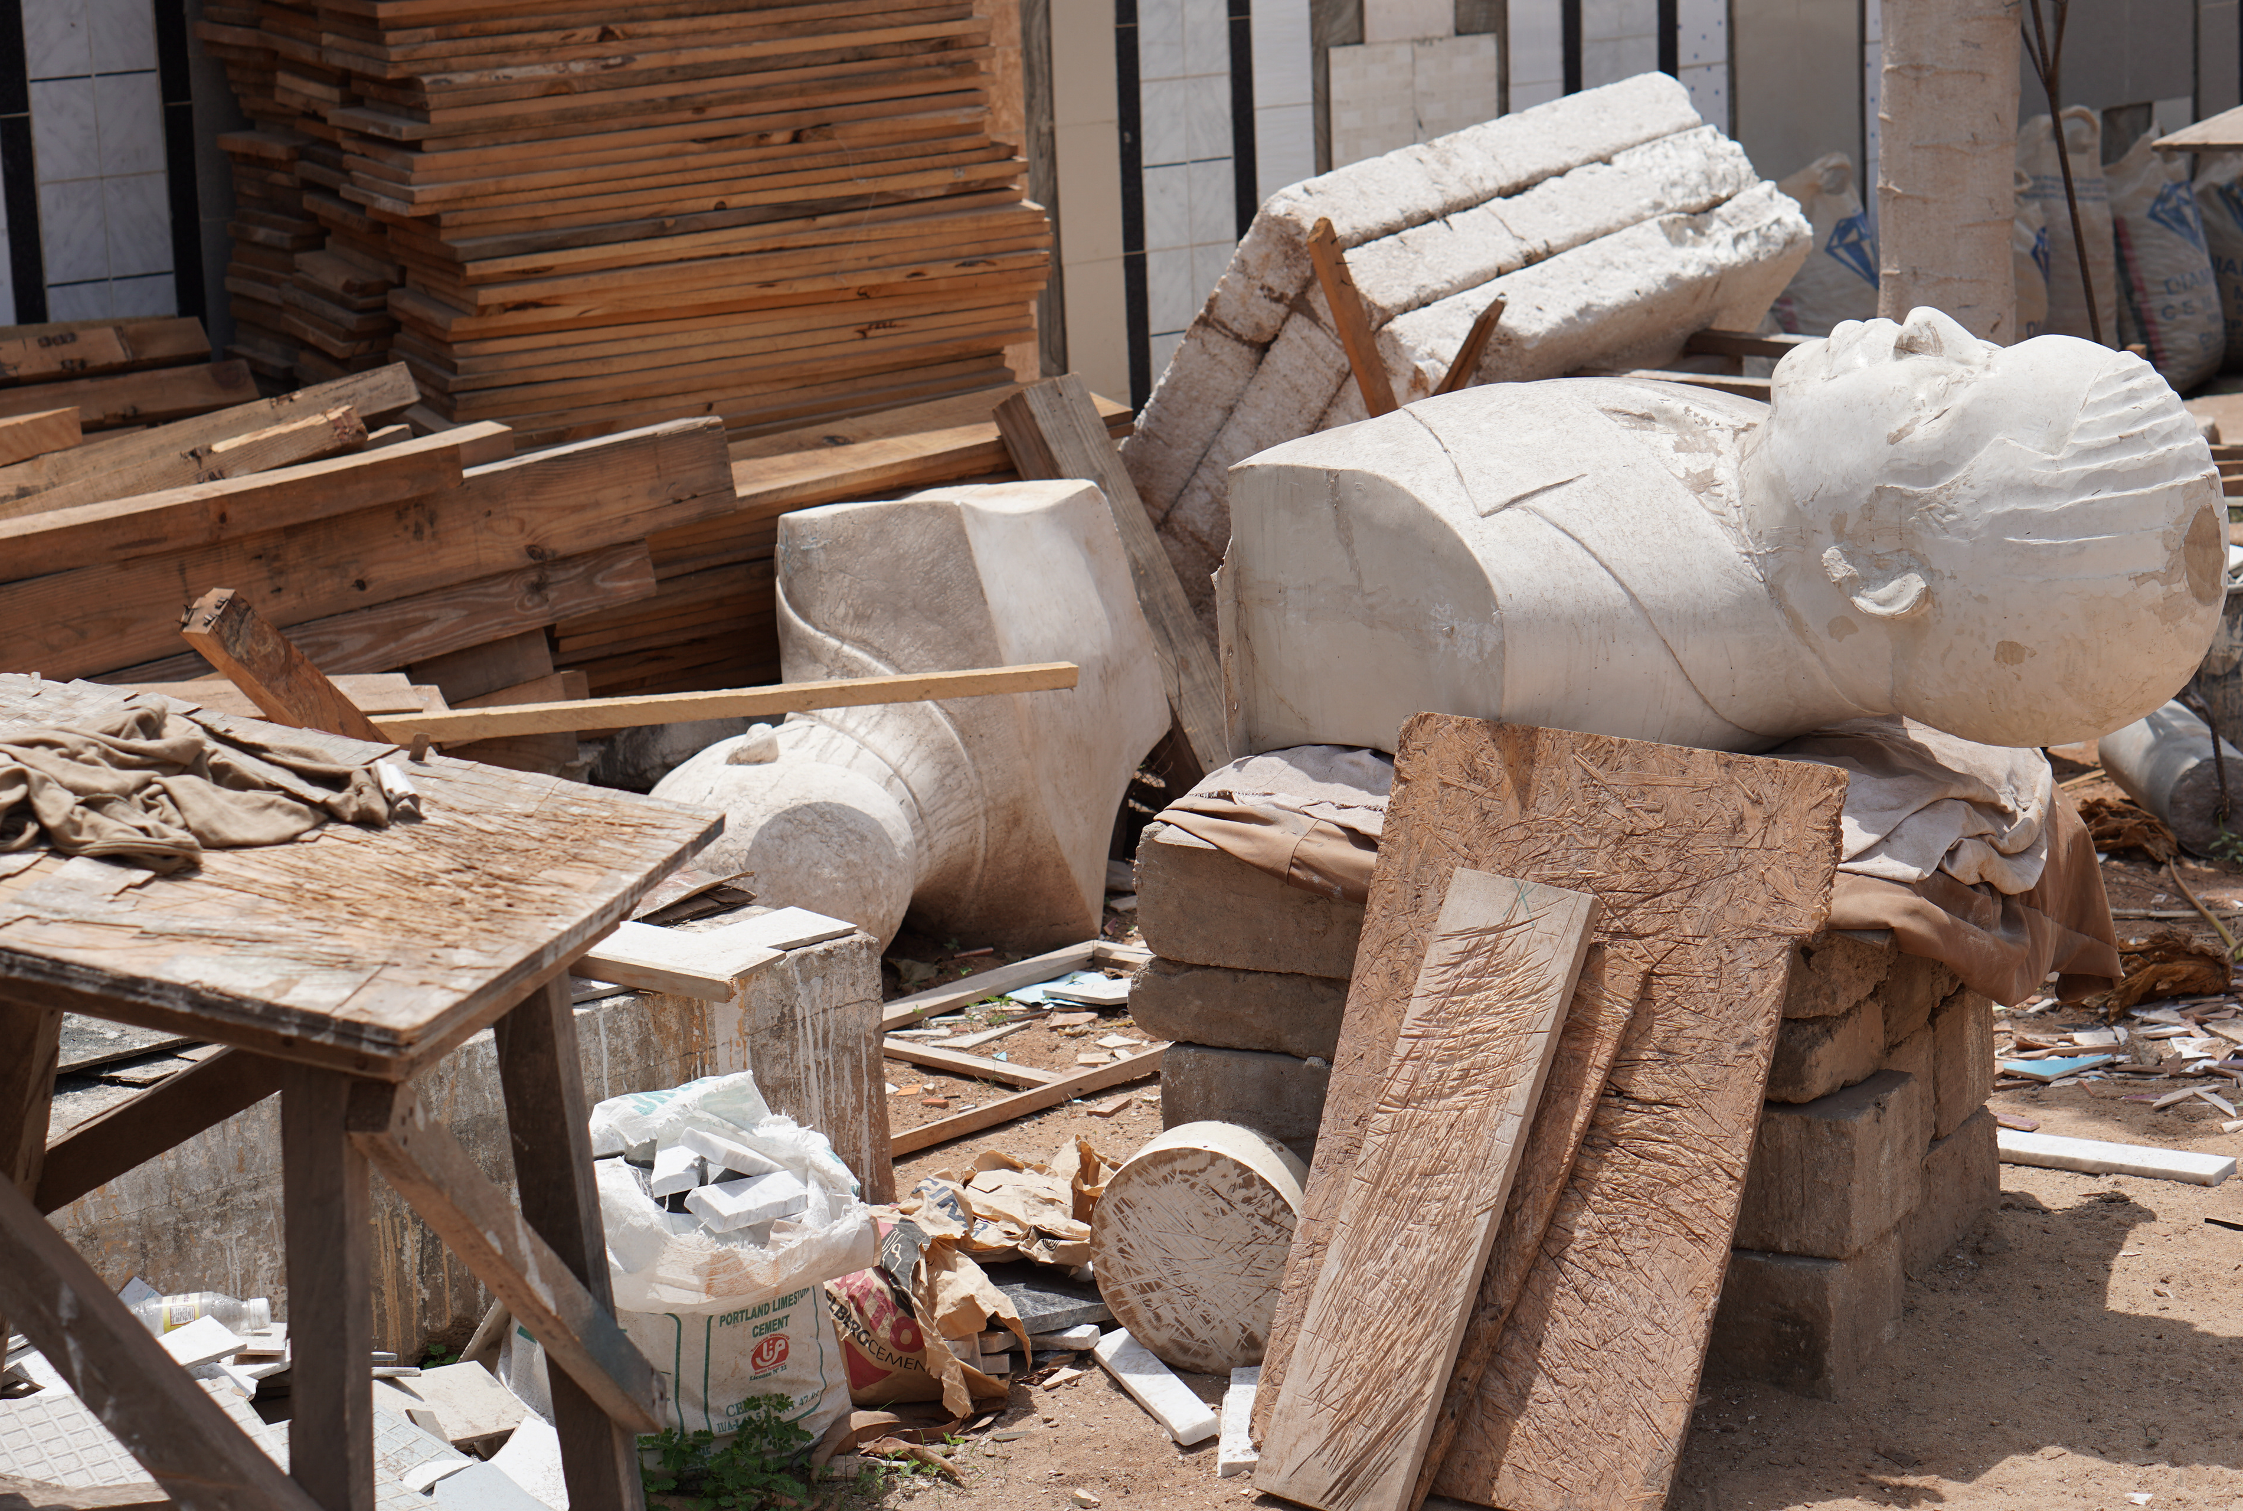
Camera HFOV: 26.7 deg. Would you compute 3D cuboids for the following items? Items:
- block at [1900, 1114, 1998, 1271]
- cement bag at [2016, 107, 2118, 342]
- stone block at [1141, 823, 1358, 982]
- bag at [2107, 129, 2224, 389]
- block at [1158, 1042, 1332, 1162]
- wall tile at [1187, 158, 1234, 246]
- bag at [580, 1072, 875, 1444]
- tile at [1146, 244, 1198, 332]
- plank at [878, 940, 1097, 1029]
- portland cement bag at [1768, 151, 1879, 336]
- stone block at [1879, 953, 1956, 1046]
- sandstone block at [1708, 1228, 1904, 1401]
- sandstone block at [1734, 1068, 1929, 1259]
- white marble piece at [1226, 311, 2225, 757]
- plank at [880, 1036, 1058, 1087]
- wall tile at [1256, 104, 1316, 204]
[{"bbox_3d":[0.813,0.500,5.648,0.405,0.155,0.260,5,14,30],"label":"block"},{"bbox_3d":[2.735,-1.479,13.621,0.360,0.780,0.260,-10,14,-31],"label":"cement bag"},{"bbox_3d":[0.239,0.166,5.615,0.400,0.142,0.200,5,14,30],"label":"stone block"},{"bbox_3d":[3.084,-1.469,13.905,0.365,0.750,0.260,-10,14,-31],"label":"bag"},{"bbox_3d":[0.271,0.411,5.653,0.400,0.152,0.200,5,14,30],"label":"block"},{"bbox_3d":[0.226,-1.371,11.714,0.147,0.208,0.012,-12,16,-40],"label":"wall tile"},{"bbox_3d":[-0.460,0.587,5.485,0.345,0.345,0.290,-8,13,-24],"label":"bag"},{"bbox_3d":[0.123,-1.144,11.664,0.147,0.208,0.012,-12,16,-40],"label":"tile"},{"bbox_3d":[-0.242,0.362,7.296,0.052,0.022,0.546,8,16,40],"label":"plank"},{"bbox_3d":[1.957,-1.292,12.965,0.380,0.750,0.260,-10,14,-31],"label":"portland cement bag"},{"bbox_3d":[0.839,0.264,5.769,0.290,0.140,0.190,5,14,32],"label":"stone block"},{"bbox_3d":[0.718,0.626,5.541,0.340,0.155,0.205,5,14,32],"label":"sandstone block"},{"bbox_3d":[0.687,0.452,5.416,0.400,0.152,0.200,5,14,30],"label":"sandstone block"},{"bbox_3d":[0.727,-0.272,5.699,1.190,0.499,0.740,-1,12,8],"label":"white marble piece"},{"bbox_3d":[-0.226,0.440,6.708,0.370,0.018,0.041,9,16,43],"label":"plank"},{"bbox_3d":[0.414,-1.473,11.936,0.205,0.332,0.010,-12,15,-40],"label":"wall tile"}]

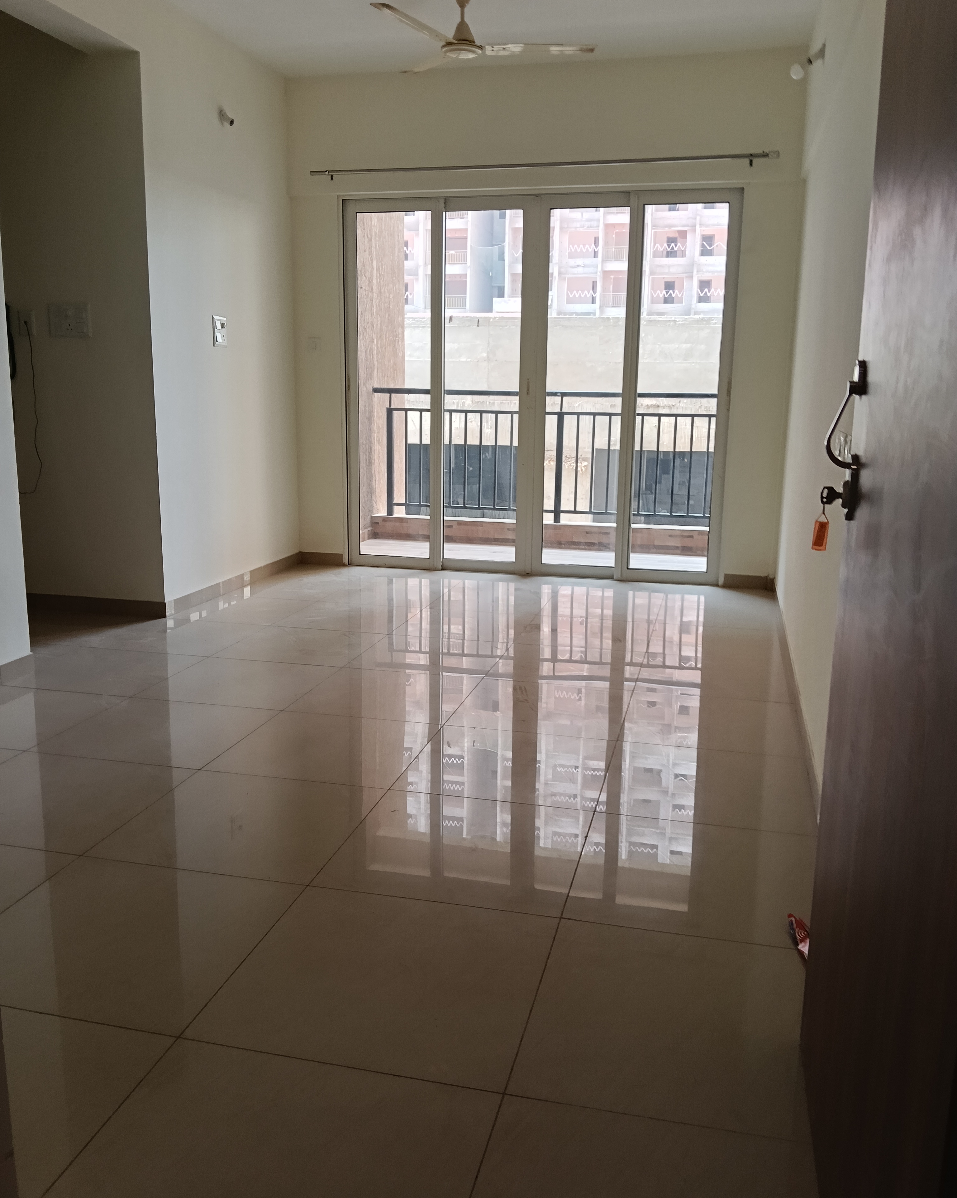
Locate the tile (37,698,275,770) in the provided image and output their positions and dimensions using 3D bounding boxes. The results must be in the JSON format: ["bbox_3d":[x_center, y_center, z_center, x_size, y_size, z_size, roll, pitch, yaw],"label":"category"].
[{"bbox_3d":[-1.065,0.446,3.385,0.600,0.010,0.594,4,12,13],"label":"tile"}]

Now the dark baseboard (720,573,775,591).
[{"bbox_3d":[1.604,-0.096,5.915,0.285,0.080,0.015,3,12,13],"label":"dark baseboard"}]

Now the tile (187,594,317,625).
[{"bbox_3d":[-1.229,0.061,5.201,0.600,0.010,0.594,4,12,13],"label":"tile"}]

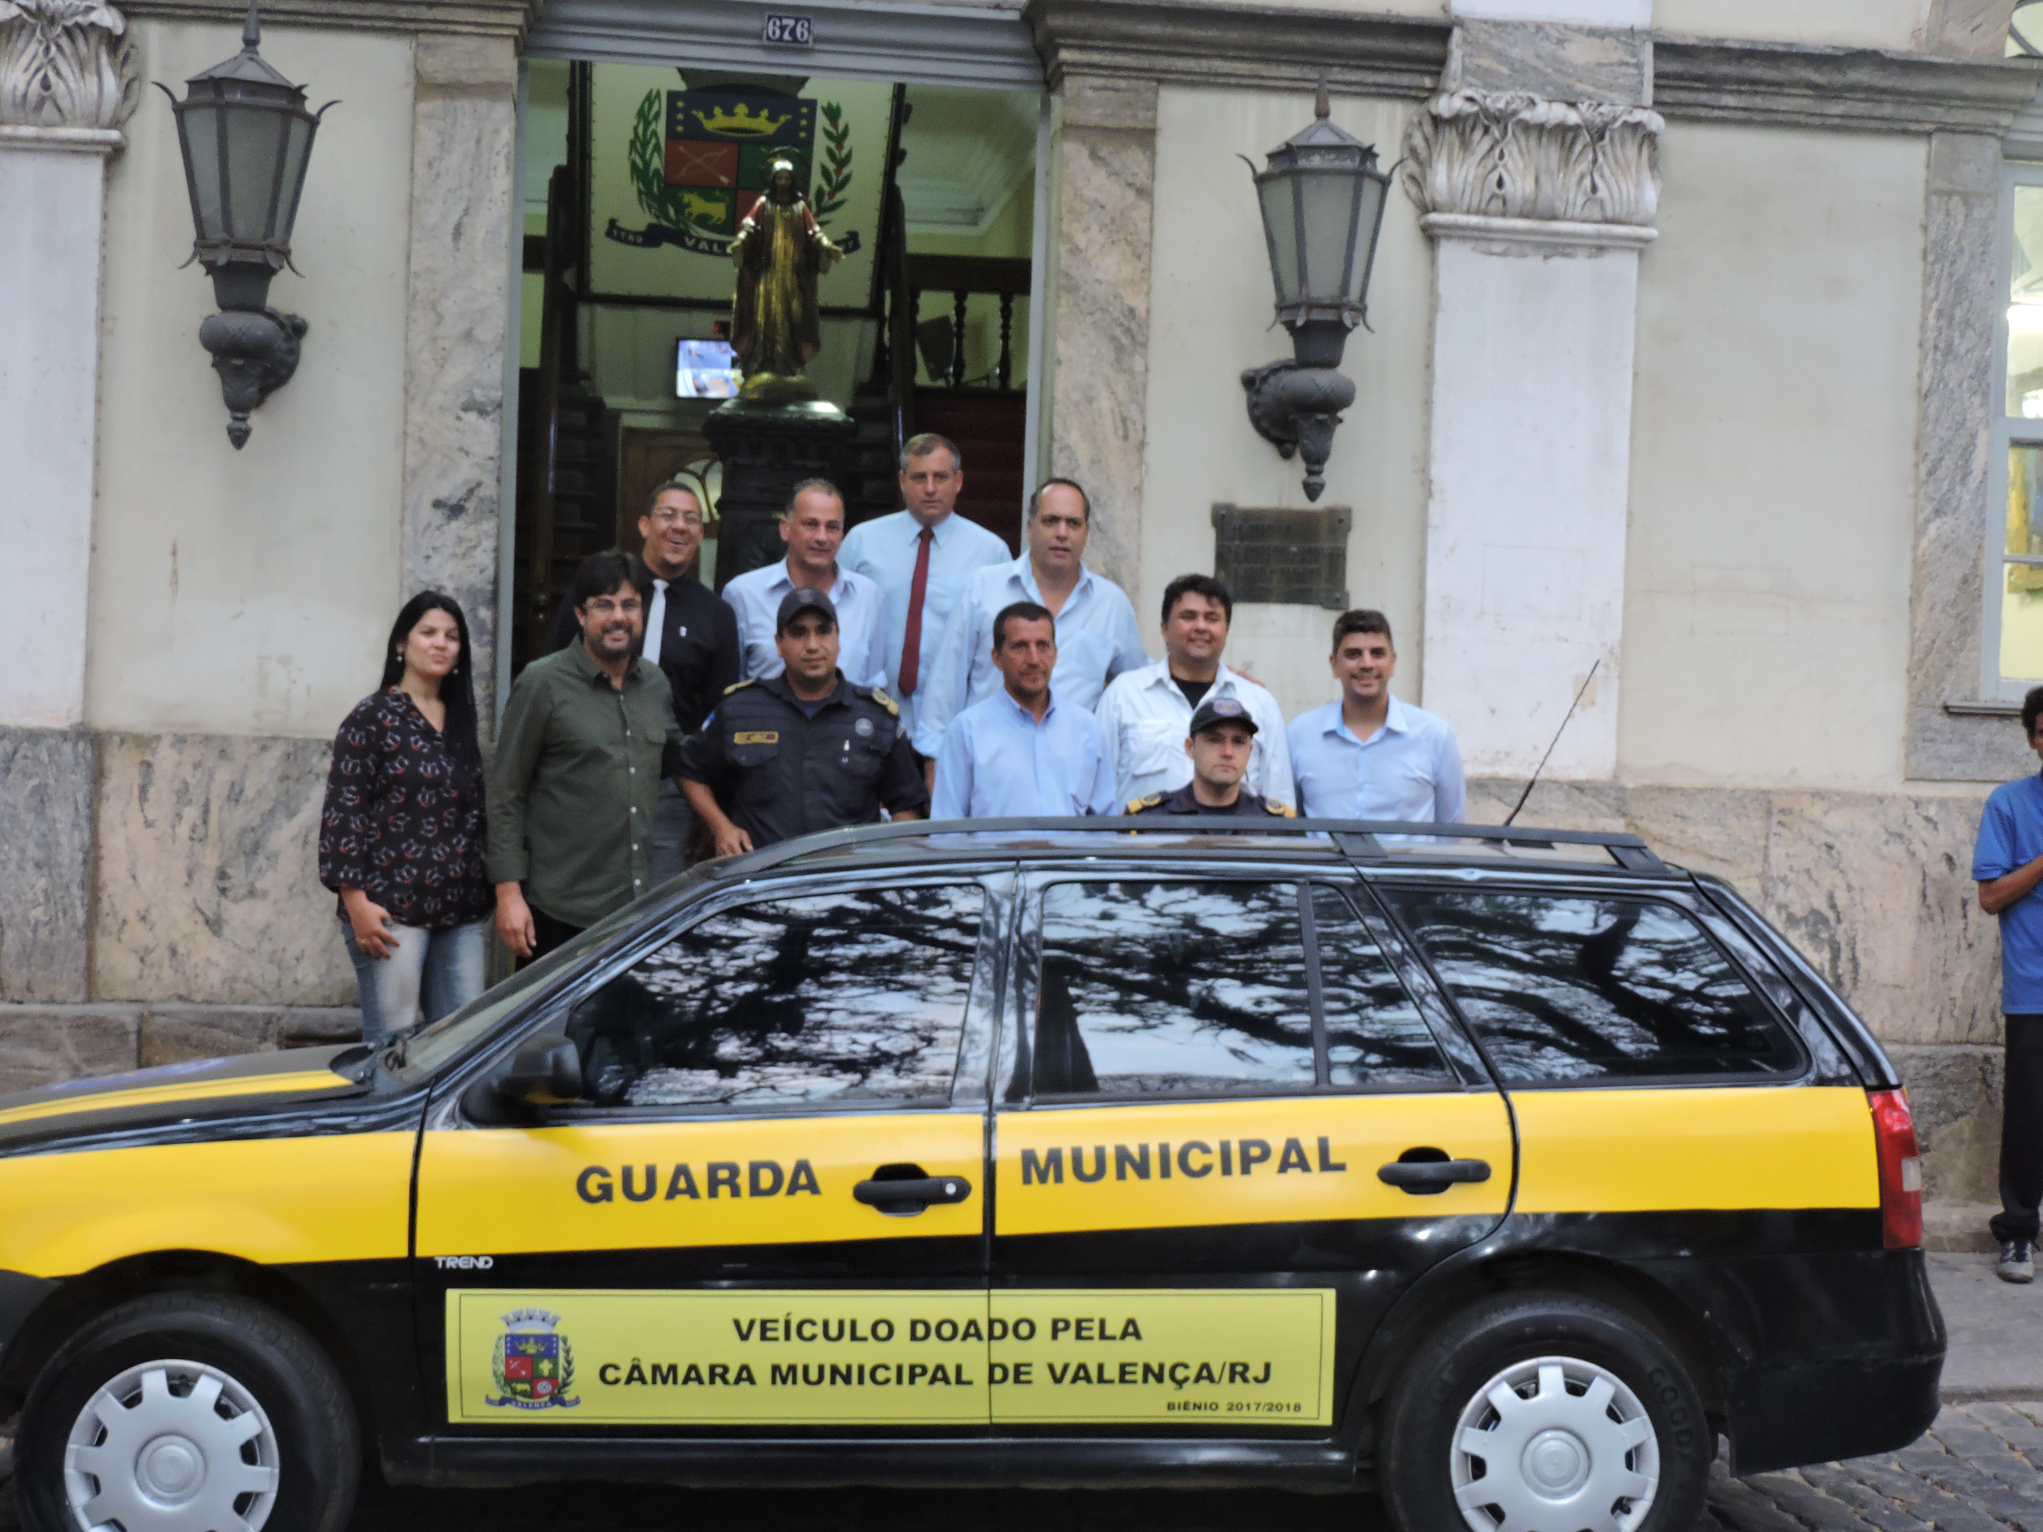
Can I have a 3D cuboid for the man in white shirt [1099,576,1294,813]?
[{"bbox_3d":[0.434,0.371,7.657,0.540,1.740,0.340,2,0,-2],"label":"man in white shirt"}]

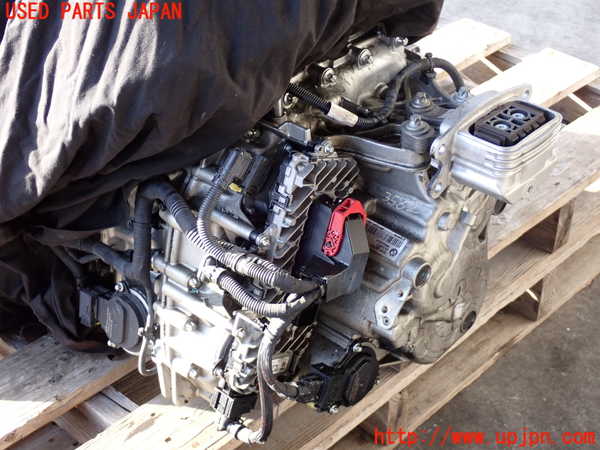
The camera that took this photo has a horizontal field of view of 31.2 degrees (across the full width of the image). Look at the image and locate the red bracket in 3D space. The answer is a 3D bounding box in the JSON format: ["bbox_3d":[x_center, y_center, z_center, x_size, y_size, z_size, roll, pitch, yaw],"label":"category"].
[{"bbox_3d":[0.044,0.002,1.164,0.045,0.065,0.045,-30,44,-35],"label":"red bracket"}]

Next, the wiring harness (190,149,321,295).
[{"bbox_3d":[-0.044,0.003,1.170,0.085,0.130,0.155,-30,44,-35],"label":"wiring harness"}]

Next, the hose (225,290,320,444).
[{"bbox_3d":[-0.033,0.158,1.254,0.080,0.250,0.105,-30,44,-35],"label":"hose"}]

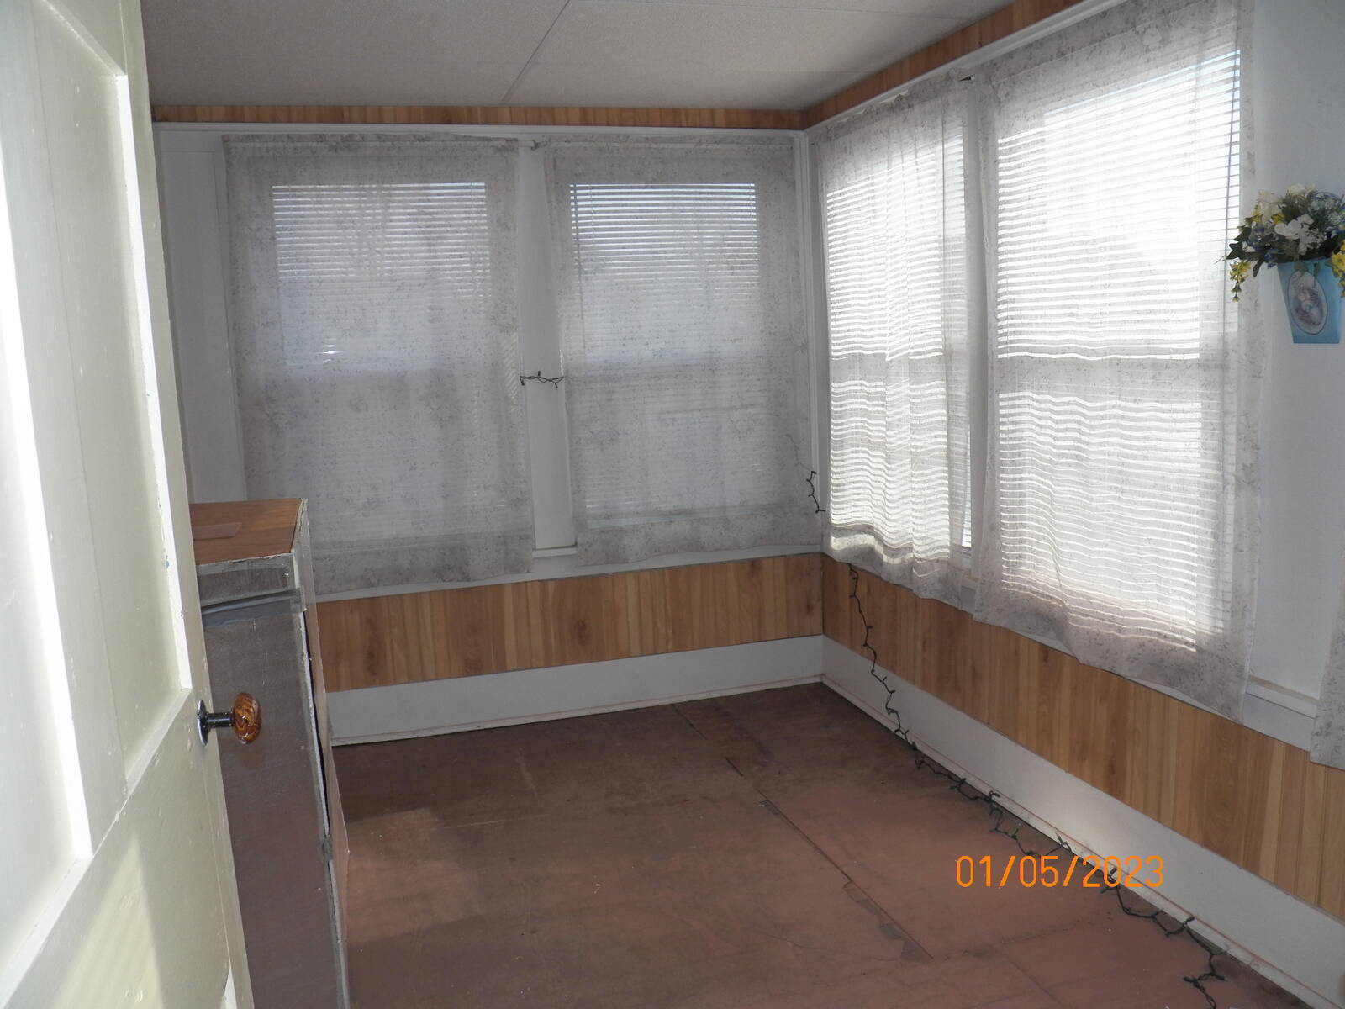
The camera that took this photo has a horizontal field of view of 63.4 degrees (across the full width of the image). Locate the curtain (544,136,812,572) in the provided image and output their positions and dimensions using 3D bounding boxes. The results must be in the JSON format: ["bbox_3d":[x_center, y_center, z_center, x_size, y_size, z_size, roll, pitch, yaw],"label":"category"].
[{"bbox_3d":[0.059,-0.582,4.138,1.000,1.575,0.060,-5,8,-16],"label":"curtain"}]

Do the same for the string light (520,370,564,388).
[{"bbox_3d":[-0.476,-0.463,4.008,0.160,0.059,0.030,-5,8,-16],"label":"string light"}]

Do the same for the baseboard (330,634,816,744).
[{"bbox_3d":[-0.390,0.718,4.211,2.098,0.203,0.022,-5,8,-16],"label":"baseboard"}]

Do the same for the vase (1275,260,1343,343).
[{"bbox_3d":[1.182,-0.379,2.045,0.080,0.152,0.110,-5,8,-16],"label":"vase"}]

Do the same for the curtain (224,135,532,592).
[{"bbox_3d":[-0.993,-0.493,3.843,0.959,1.562,0.060,-5,8,-16],"label":"curtain"}]

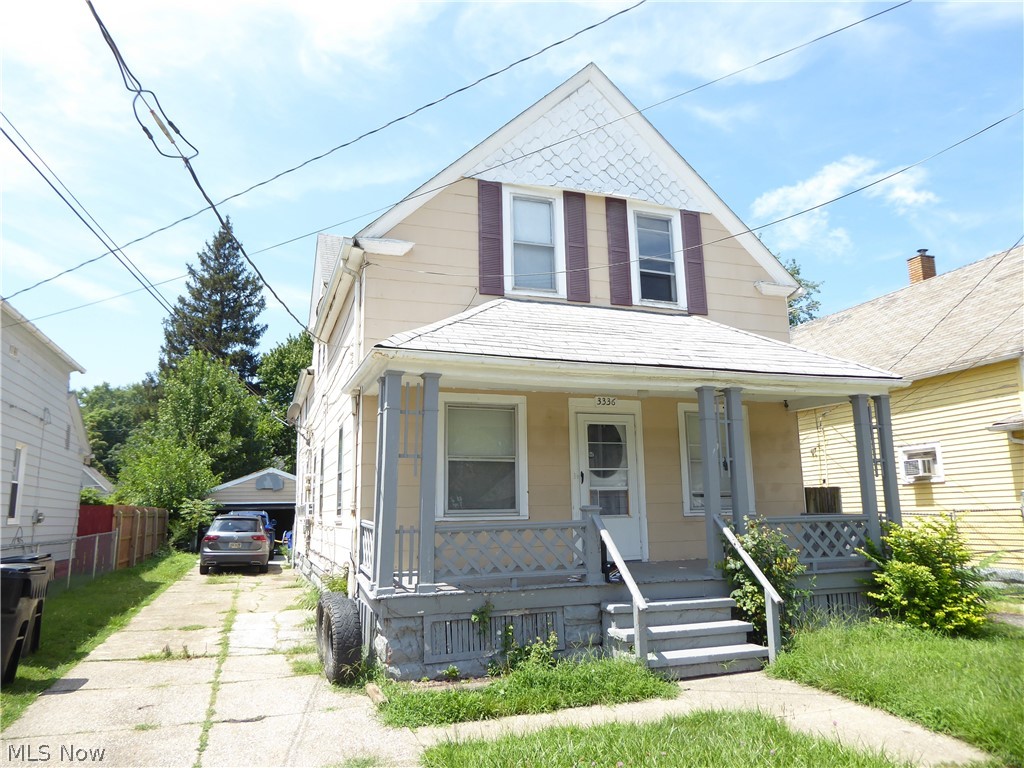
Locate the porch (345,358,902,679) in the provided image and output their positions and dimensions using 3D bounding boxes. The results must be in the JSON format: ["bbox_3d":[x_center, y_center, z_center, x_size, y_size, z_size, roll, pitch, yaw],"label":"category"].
[{"bbox_3d":[1.478,1.472,8.791,6.514,3.060,3.361,3,-10,-19],"label":"porch"}]

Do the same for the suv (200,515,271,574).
[{"bbox_3d":[-8.383,4.818,22.612,1.840,1.670,4.650,3,-10,-19],"label":"suv"}]

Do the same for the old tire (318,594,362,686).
[{"bbox_3d":[-1.589,2.397,6.905,0.243,0.765,0.765,3,-10,-19],"label":"old tire"}]

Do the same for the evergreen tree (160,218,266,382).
[{"bbox_3d":[-18.230,-0.613,45.334,7.007,20.489,7.007,3,-10,-19],"label":"evergreen tree"}]

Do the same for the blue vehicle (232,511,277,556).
[{"bbox_3d":[-10.423,6.017,29.287,1.880,1.770,4.650,2,-10,-19],"label":"blue vehicle"}]

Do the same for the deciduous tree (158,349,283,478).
[{"bbox_3d":[-13.300,2.946,33.515,5.264,9.260,5.264,3,-10,-19],"label":"deciduous tree"}]

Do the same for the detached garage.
[{"bbox_3d":[-10.786,5.718,32.912,5.900,3.518,6.200,3,-10,-19],"label":"detached garage"}]

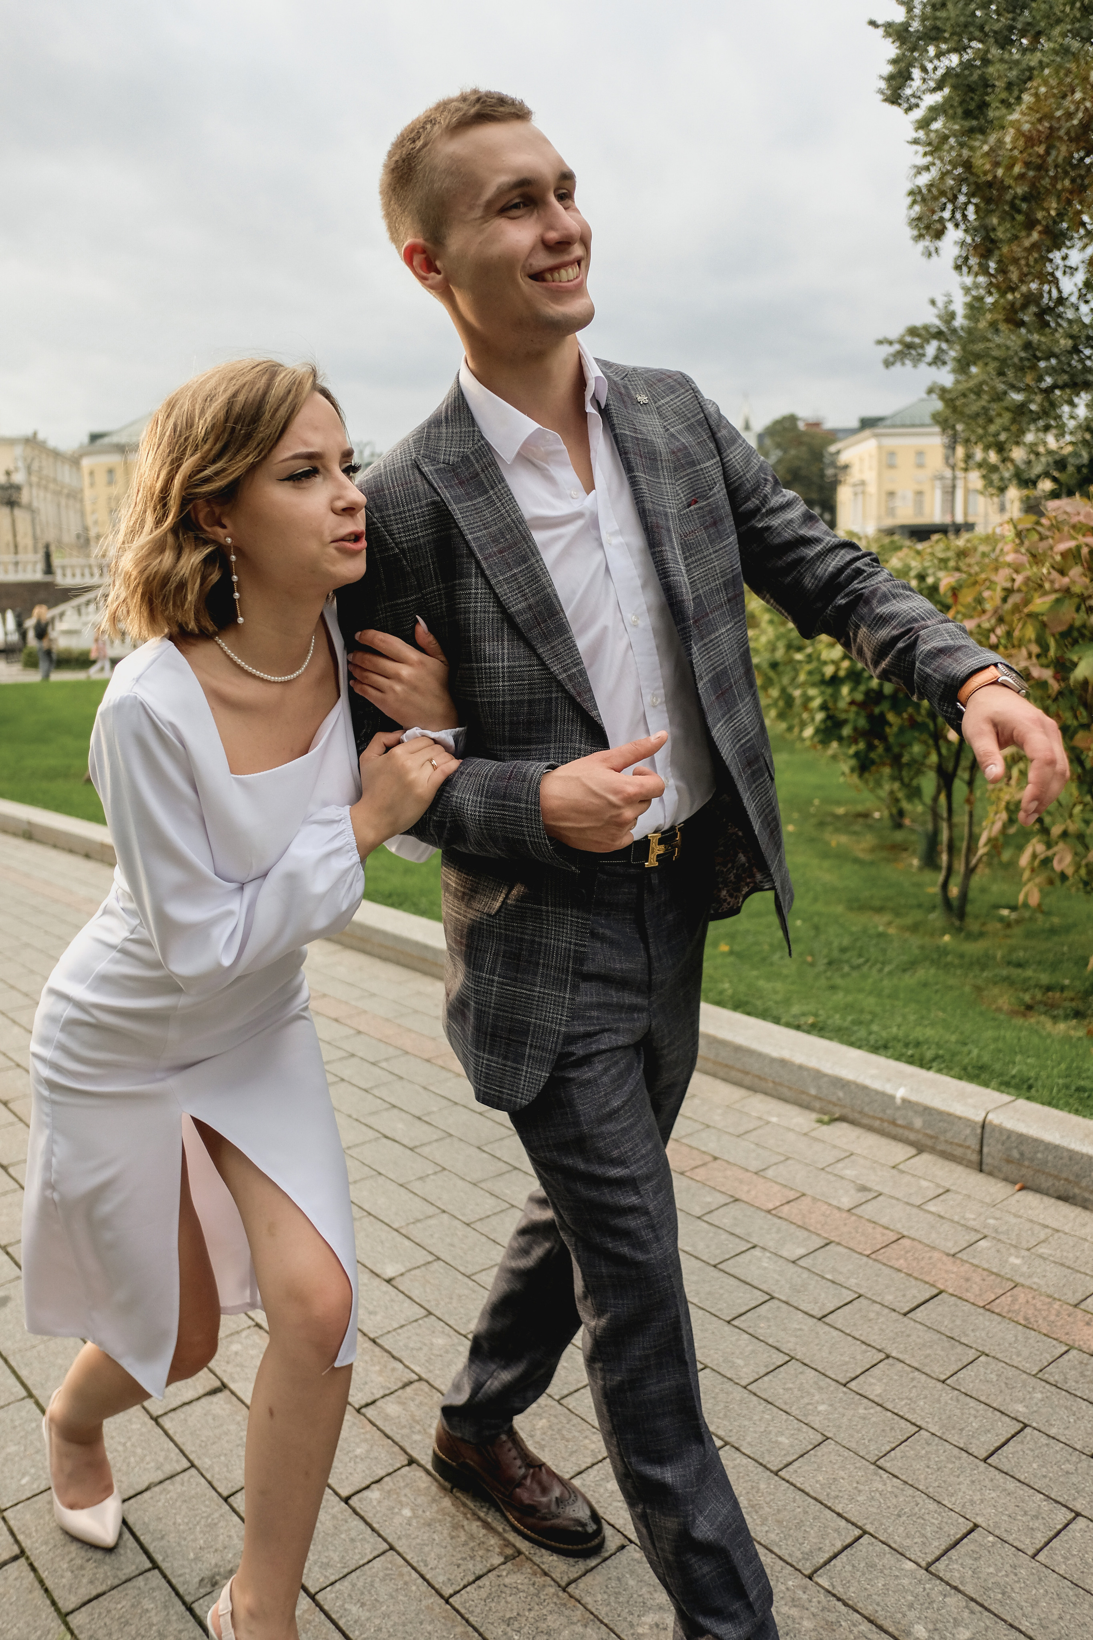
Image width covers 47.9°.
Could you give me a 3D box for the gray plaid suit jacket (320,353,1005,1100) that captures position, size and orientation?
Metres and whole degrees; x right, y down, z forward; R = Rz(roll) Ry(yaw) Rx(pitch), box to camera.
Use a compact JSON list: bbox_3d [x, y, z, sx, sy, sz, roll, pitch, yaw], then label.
[{"bbox_3d":[0.110,-0.117,1.335,0.580,0.825,0.550,-8,11,-34],"label":"gray plaid suit jacket"}]

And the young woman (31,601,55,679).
[{"bbox_3d":[-10.486,-3.680,25.600,0.500,1.660,0.380,-6,10,-24],"label":"young woman"}]

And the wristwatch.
[{"bbox_3d":[0.452,-0.132,1.235,0.066,0.058,0.043,22,30,-40],"label":"wristwatch"}]

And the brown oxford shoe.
[{"bbox_3d":[-0.049,0.917,1.746,0.300,0.118,0.110,5,12,39],"label":"brown oxford shoe"}]

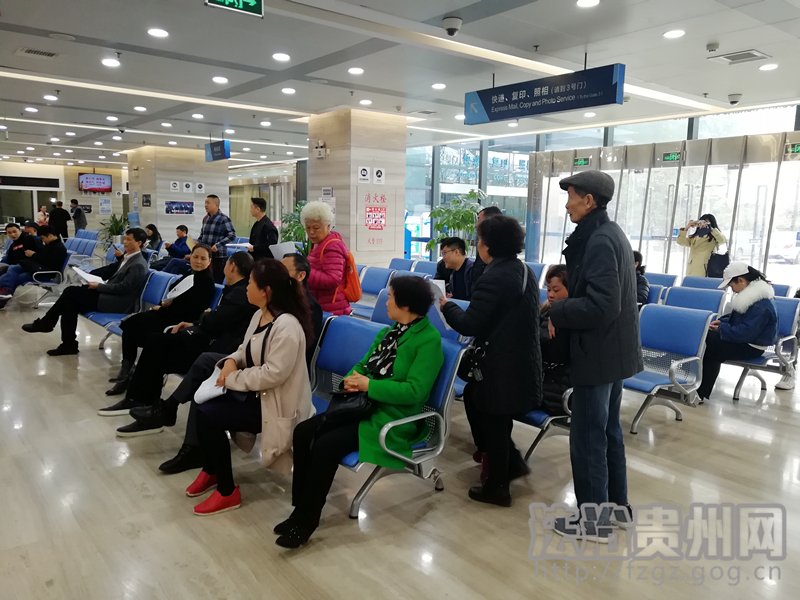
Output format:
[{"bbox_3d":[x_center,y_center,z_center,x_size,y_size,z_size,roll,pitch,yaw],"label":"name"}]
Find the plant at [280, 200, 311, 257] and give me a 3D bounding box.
[{"bbox_3d":[-1.774,-0.881,10.800,0.750,1.690,0.750,-5,10,-39],"label":"plant"}]

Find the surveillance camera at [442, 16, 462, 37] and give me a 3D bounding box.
[{"bbox_3d":[0.441,-2.283,5.267,0.170,0.145,0.170,1,8,0],"label":"surveillance camera"}]

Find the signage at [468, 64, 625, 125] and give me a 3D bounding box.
[{"bbox_3d":[1.487,-2.205,6.835,0.120,0.370,2.070,-5,10,-38],"label":"signage"}]

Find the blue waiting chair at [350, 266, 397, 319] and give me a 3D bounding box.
[{"bbox_3d":[-0.471,0.082,7.064,0.710,0.840,0.540,-5,10,-39],"label":"blue waiting chair"}]

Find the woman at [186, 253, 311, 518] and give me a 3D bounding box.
[{"bbox_3d":[-0.792,0.402,3.372,0.830,1.210,0.540,-5,10,-38],"label":"woman"}]

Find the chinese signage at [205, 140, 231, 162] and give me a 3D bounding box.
[{"bbox_3d":[-3.912,-3.184,13.405,0.120,0.370,1.080,-5,10,-38],"label":"chinese signage"}]

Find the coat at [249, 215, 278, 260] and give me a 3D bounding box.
[{"bbox_3d":[-1.991,-0.888,9.100,0.420,0.680,0.500,0,8,-6],"label":"coat"}]

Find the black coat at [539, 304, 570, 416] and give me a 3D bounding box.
[{"bbox_3d":[0.853,0.308,3.651,0.580,0.620,0.500,-5,10,-38],"label":"black coat"}]

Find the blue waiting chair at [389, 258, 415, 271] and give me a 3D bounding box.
[{"bbox_3d":[-0.258,-0.174,9.031,0.770,0.820,0.590,-5,10,-38],"label":"blue waiting chair"}]

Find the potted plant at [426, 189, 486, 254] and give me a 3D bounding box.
[{"bbox_3d":[1.023,-1.032,11.300,1.050,1.940,1.050,1,8,0],"label":"potted plant"}]

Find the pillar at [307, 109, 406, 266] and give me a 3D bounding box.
[{"bbox_3d":[-0.754,-1.586,10.858,1.150,3.100,1.300,-5,10,-38],"label":"pillar"}]

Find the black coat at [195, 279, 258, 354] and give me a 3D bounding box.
[{"bbox_3d":[-1.337,0.140,4.669,0.450,0.610,0.500,-5,10,-39],"label":"black coat"}]

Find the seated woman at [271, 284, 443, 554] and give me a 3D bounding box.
[{"bbox_3d":[-0.232,0.485,2.966,0.920,1.165,0.490,-5,10,-39],"label":"seated woman"}]

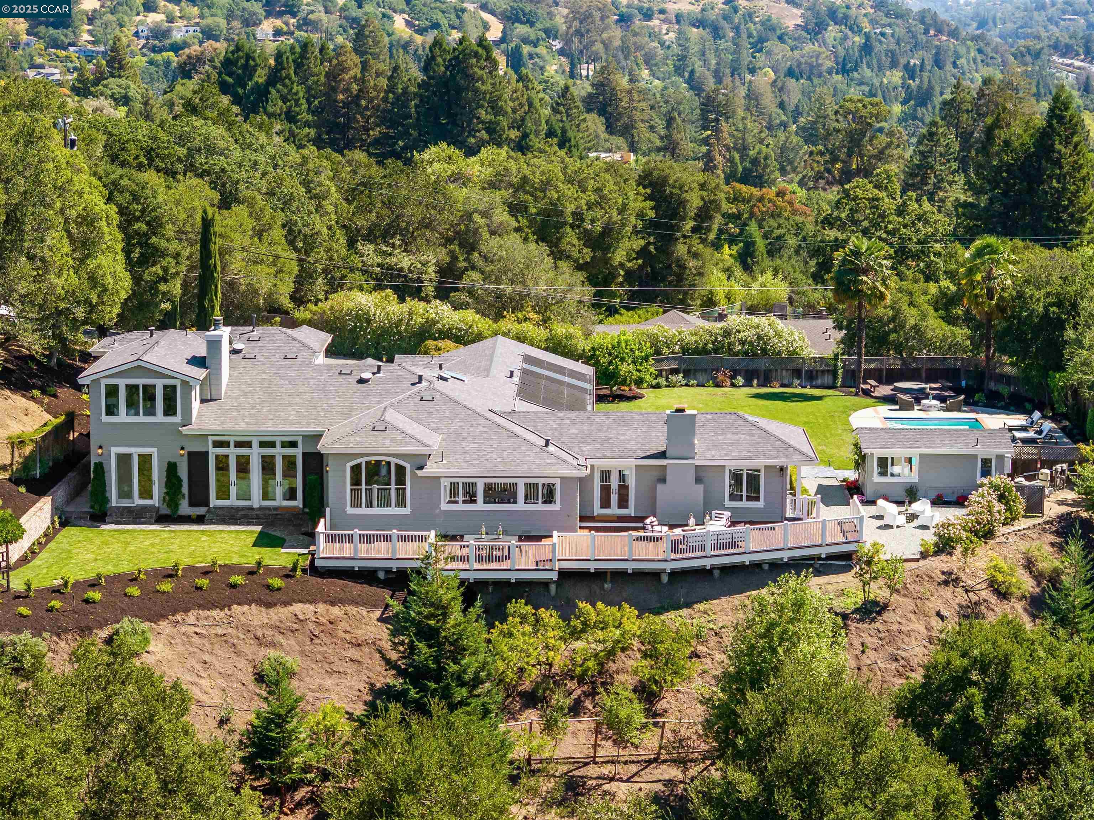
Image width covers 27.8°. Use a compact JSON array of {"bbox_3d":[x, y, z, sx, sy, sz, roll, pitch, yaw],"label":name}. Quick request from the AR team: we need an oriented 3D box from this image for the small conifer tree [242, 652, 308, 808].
[{"bbox_3d":[-9.240,10.972,75.300,2.300,5.500,2.300,0,10,0],"label":"small conifer tree"}]

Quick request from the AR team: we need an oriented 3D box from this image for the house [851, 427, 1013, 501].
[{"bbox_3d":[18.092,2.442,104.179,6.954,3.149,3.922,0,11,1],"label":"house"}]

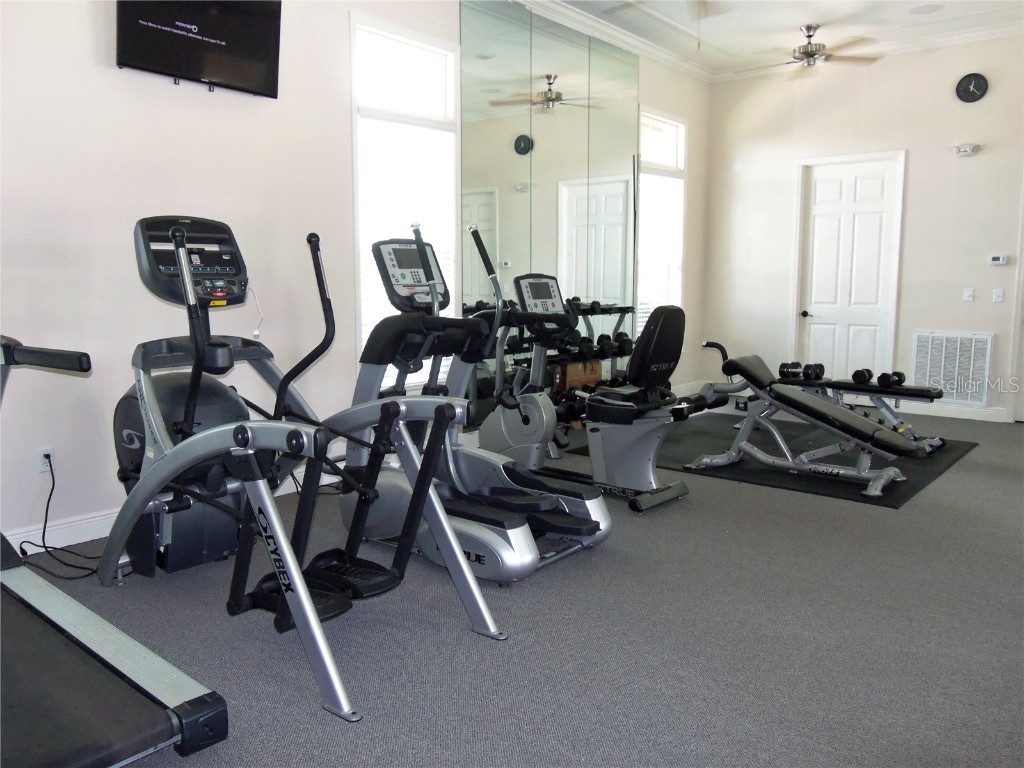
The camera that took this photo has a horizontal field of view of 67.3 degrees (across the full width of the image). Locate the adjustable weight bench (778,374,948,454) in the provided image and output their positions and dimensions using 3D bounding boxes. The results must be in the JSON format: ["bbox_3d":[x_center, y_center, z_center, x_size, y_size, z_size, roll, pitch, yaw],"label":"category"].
[{"bbox_3d":[2.780,0.190,6.401,1.500,0.500,0.580,6,10,41],"label":"adjustable weight bench"}]

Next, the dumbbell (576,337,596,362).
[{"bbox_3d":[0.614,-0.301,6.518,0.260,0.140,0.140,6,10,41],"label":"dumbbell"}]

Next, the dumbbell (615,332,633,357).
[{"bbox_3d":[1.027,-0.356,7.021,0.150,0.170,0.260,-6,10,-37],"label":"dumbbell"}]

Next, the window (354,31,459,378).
[{"bbox_3d":[-0.712,-1.169,5.371,0.100,2.356,0.920,6,10,41],"label":"window"}]

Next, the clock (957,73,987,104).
[{"bbox_3d":[4.154,-2.673,6.937,0.252,0.252,0.040,6,10,40],"label":"clock"}]

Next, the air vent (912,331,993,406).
[{"bbox_3d":[4.118,-0.137,7.237,0.663,0.680,0.040,6,10,41],"label":"air vent"}]

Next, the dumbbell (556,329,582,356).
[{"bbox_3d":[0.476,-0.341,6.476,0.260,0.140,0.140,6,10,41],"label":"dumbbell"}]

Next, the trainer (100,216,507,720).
[{"bbox_3d":[-0.948,0.112,3.028,1.820,1.600,0.800,6,10,40],"label":"trainer"}]

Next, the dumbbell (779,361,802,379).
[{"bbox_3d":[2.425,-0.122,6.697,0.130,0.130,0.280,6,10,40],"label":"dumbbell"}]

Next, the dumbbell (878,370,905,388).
[{"bbox_3d":[3.022,-0.032,6.123,0.280,0.130,0.130,-6,10,-37],"label":"dumbbell"}]

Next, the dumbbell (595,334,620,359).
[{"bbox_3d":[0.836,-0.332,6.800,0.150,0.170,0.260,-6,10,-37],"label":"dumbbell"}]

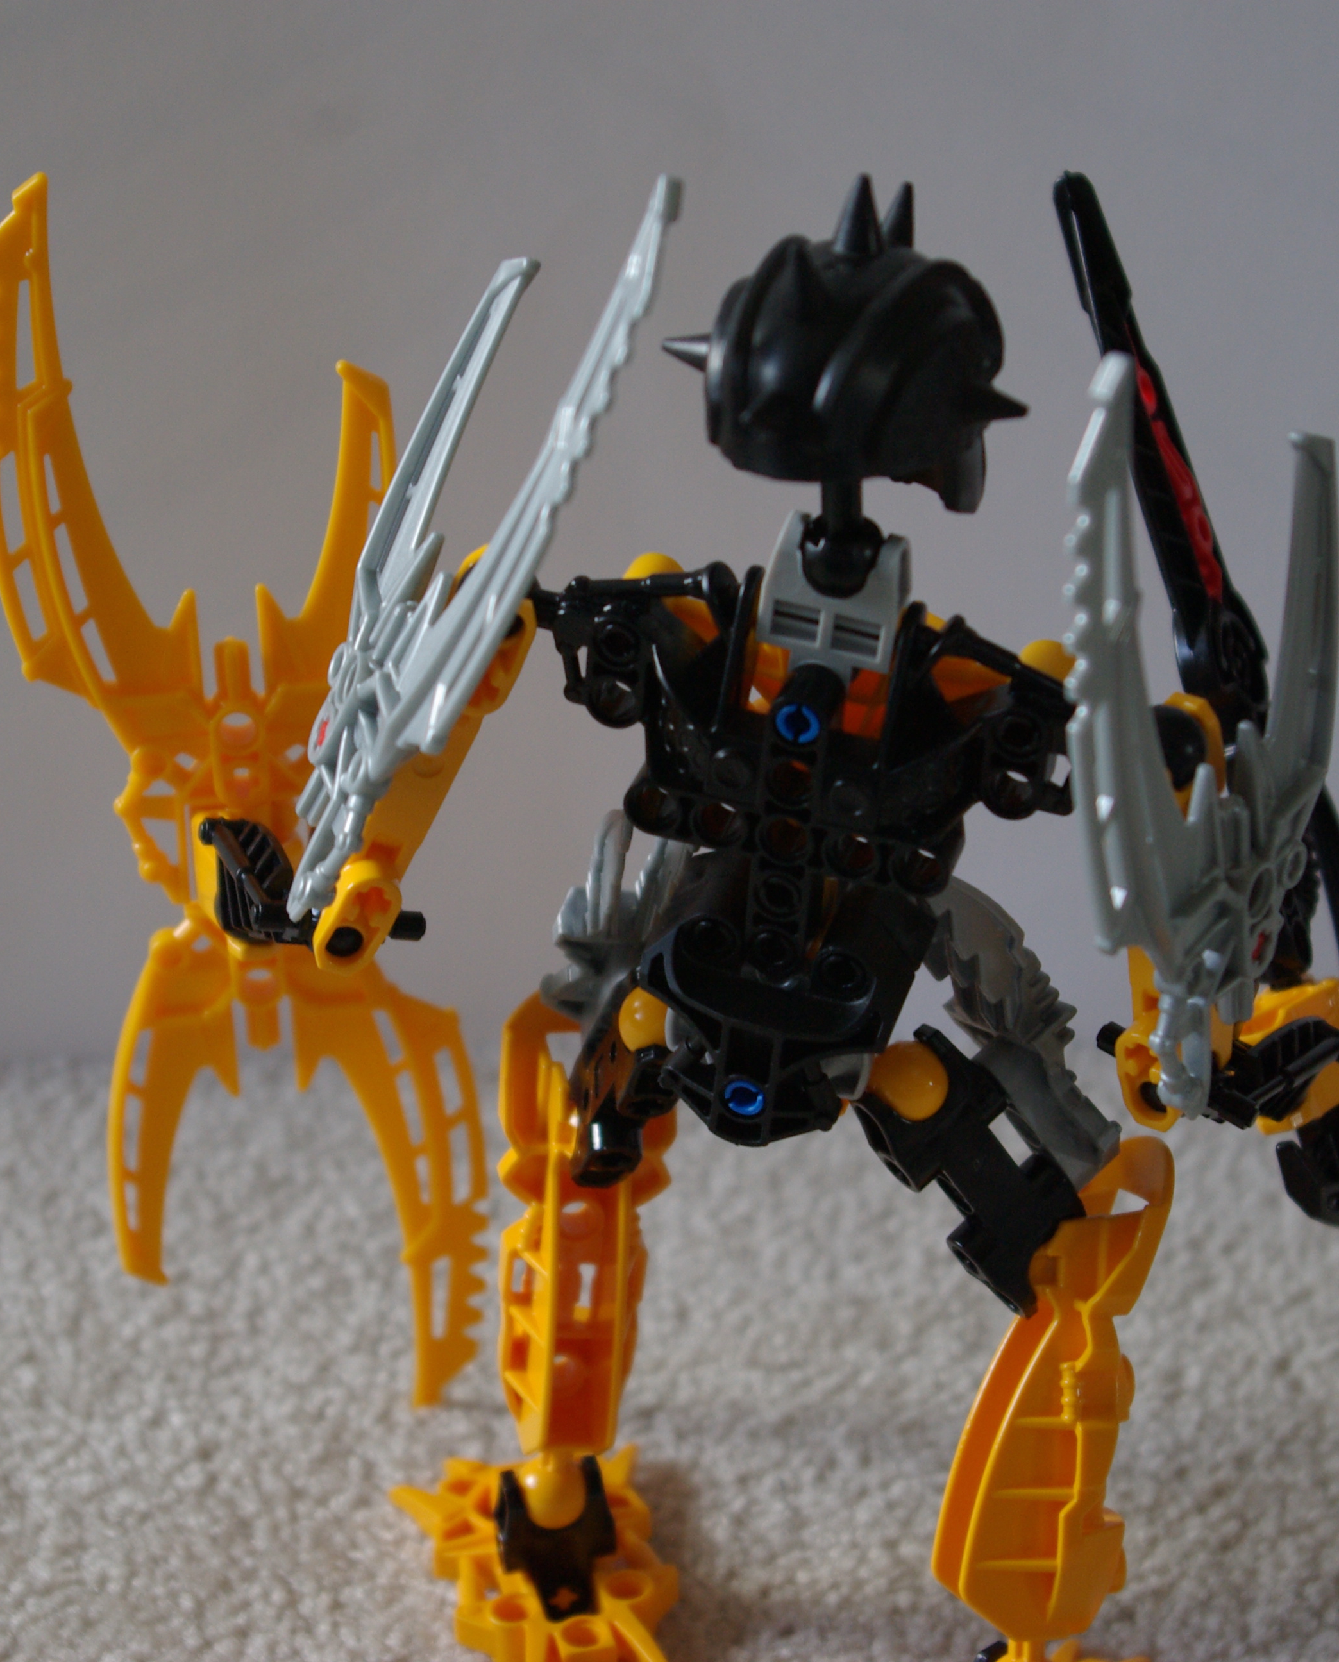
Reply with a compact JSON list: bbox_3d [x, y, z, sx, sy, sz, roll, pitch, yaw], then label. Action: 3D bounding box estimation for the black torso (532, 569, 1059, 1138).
[{"bbox_3d":[0.015,0.001,0.463,0.068,0.072,0.034,13,36,12],"label":"black torso"}]

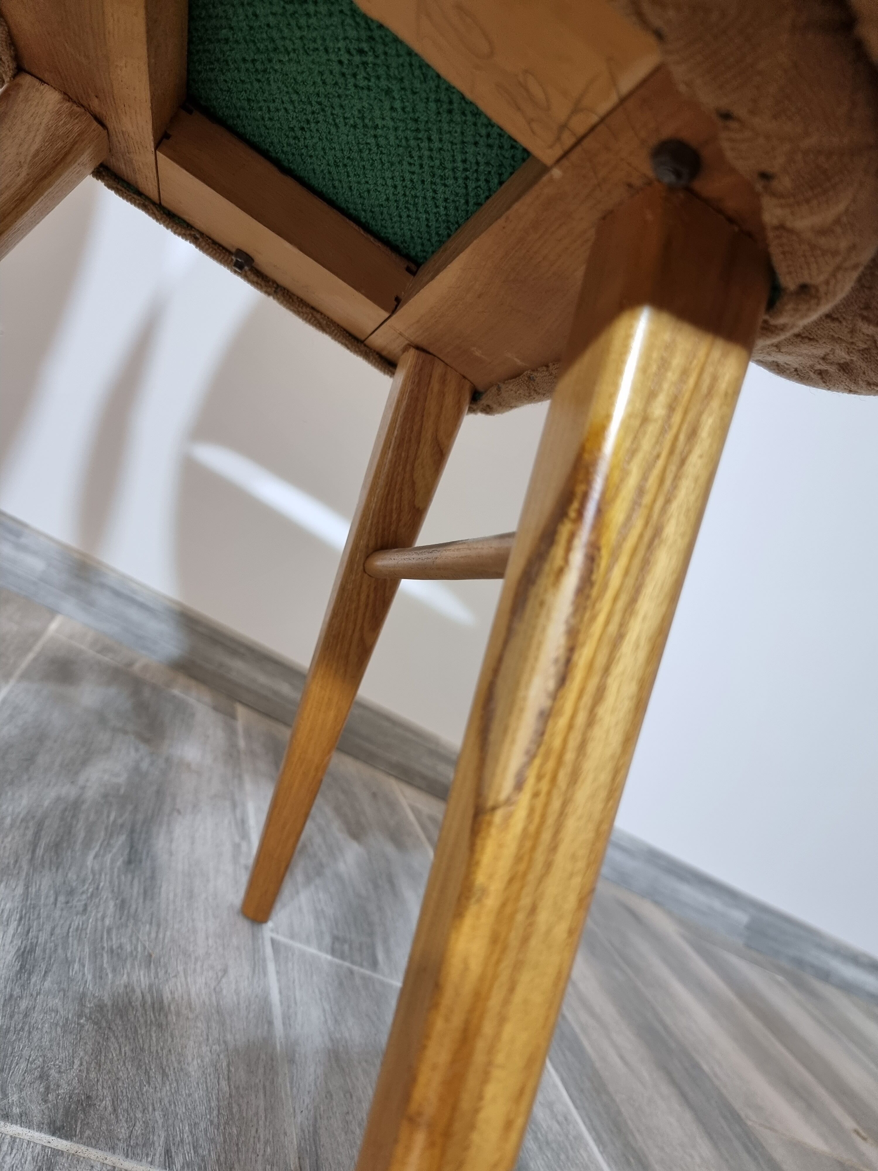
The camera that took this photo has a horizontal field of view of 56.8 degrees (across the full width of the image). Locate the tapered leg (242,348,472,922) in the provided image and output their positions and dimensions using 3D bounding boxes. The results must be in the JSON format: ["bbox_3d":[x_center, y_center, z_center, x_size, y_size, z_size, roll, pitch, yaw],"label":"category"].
[{"bbox_3d":[-0.066,0.050,0.541,0.044,0.398,0.042,16,10,-18],"label":"tapered leg"}]

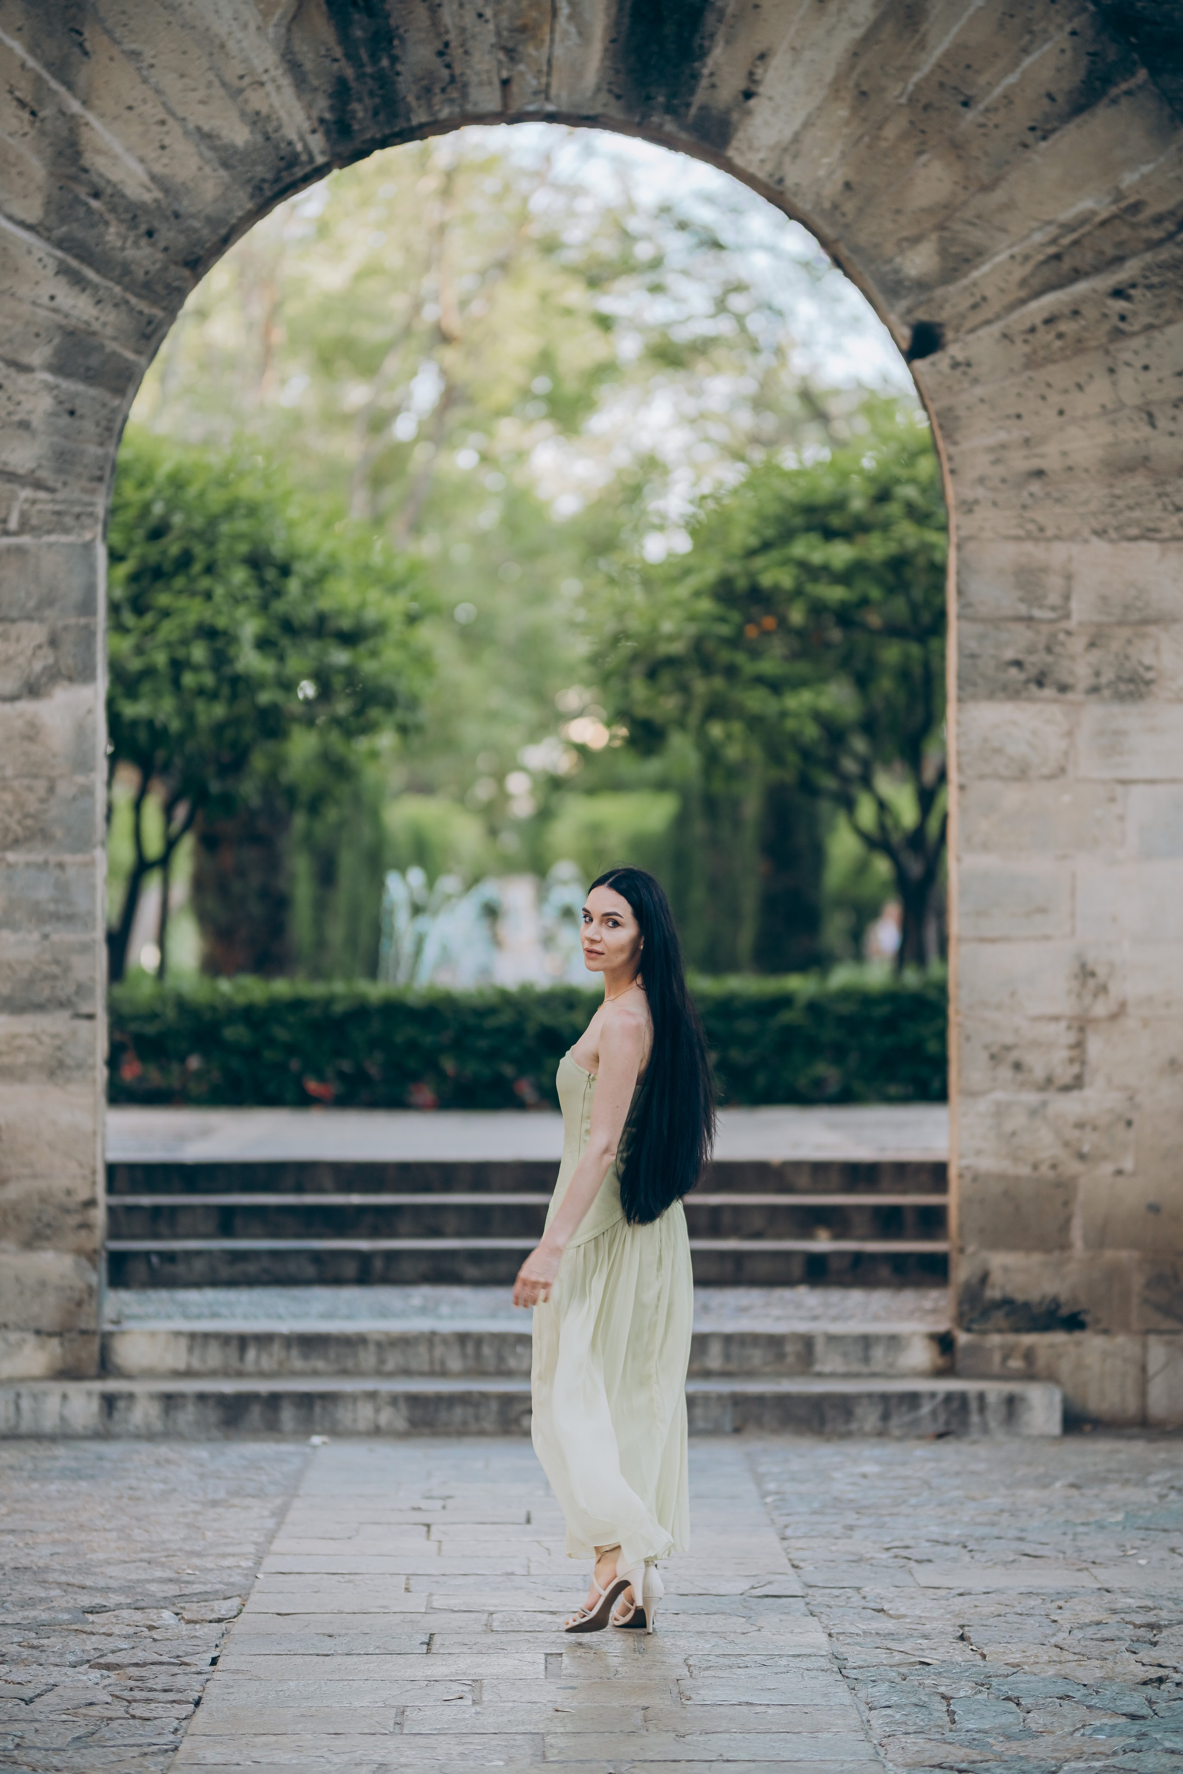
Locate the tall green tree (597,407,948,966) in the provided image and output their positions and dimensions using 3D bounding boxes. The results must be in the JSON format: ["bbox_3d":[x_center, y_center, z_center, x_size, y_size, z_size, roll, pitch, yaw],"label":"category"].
[{"bbox_3d":[1.885,-0.889,26.025,3.615,4.273,3.615,0,-1,1],"label":"tall green tree"}]

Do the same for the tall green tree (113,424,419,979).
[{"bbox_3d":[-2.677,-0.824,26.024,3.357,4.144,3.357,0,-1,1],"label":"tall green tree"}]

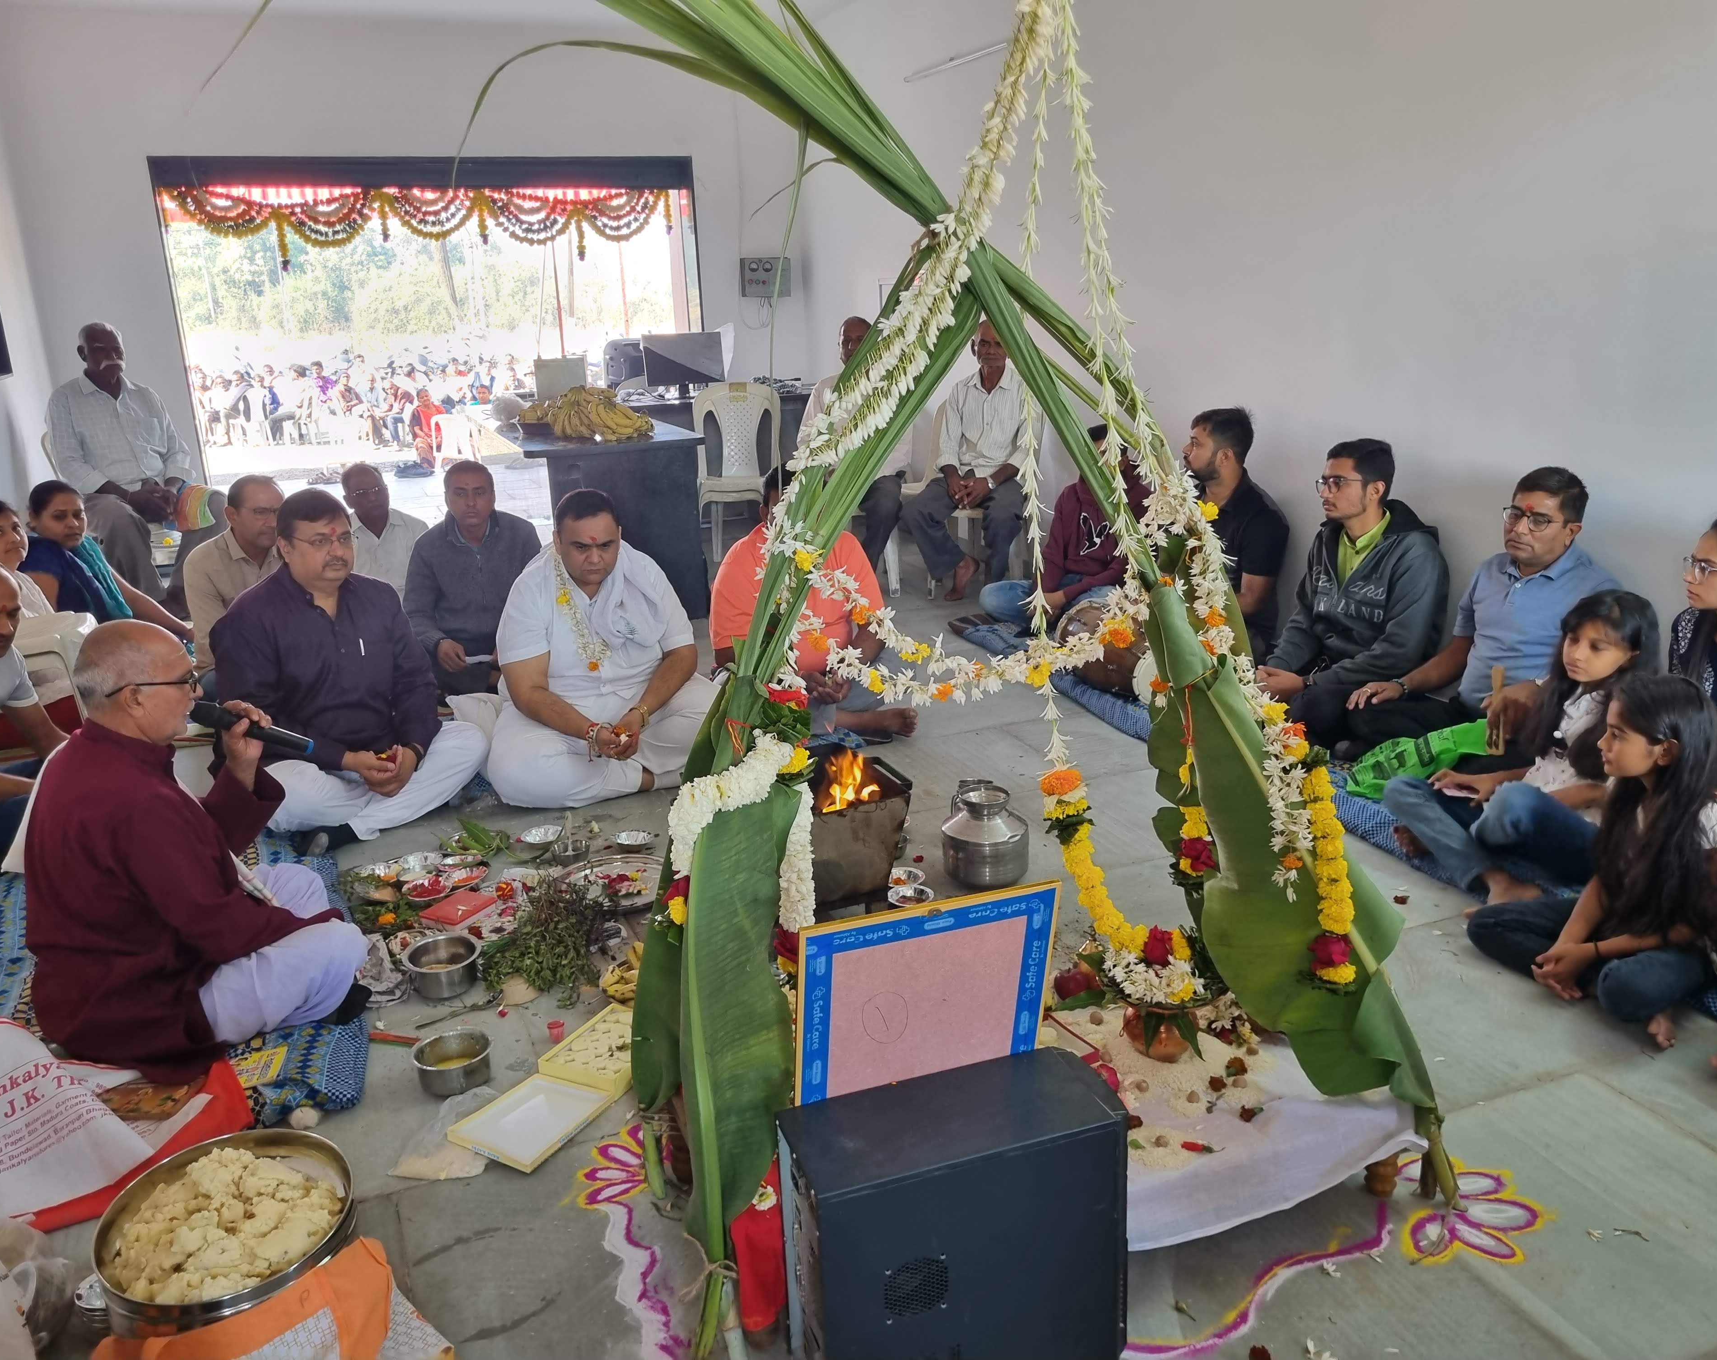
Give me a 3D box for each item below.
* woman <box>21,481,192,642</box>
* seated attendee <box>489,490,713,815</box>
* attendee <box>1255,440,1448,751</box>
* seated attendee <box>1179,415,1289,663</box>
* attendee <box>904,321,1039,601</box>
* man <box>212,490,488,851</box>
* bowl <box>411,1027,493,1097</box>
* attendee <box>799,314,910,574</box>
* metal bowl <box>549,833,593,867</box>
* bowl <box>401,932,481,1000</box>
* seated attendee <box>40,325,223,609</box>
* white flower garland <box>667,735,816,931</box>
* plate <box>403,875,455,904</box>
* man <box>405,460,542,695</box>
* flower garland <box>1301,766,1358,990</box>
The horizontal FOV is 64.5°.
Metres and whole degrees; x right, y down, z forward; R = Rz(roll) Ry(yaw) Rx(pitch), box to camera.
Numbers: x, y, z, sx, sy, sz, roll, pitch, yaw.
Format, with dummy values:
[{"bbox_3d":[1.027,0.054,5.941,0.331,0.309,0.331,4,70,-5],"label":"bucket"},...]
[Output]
[{"bbox_3d":[-2.760,-0.320,4.920,0.650,0.780,0.600,11,21,37],"label":"woman"},{"bbox_3d":[-0.735,-0.135,3.920,0.770,0.820,0.720,-8,17,-20],"label":"seated attendee"},{"bbox_3d":[1.475,-0.290,4.100,0.640,0.850,0.660,-10,18,-24],"label":"attendee"},{"bbox_3d":[1.137,-0.410,4.566,0.680,0.920,0.600,-9,18,-21],"label":"seated attendee"},{"bbox_3d":[0.566,-1.016,6.137,0.560,1.180,0.740,0,17,7],"label":"attendee"},{"bbox_3d":[-1.374,-0.055,3.725,0.720,0.900,0.620,-15,22,-37],"label":"man"},{"bbox_3d":[-0.736,0.699,2.483,0.142,0.064,0.142,-2,16,0],"label":"bowl"},{"bbox_3d":[0.030,-1.046,6.341,0.520,1.250,0.820,-5,16,-8],"label":"attendee"},{"bbox_3d":[-0.710,0.428,3.362,0.100,0.050,0.100,-2,16,0],"label":"metal bowl"},{"bbox_3d":[-0.882,0.616,2.906,0.165,0.075,0.165,-9,18,-21],"label":"bowl"},{"bbox_3d":[-3.220,-0.900,6.050,0.550,1.300,0.830,-16,21,-39],"label":"seated attendee"},{"bbox_3d":[-0.161,0.209,1.870,0.200,0.270,0.130,-4,16,-5],"label":"white flower garland"},{"bbox_3d":[-1.001,0.492,3.164,0.120,0.035,0.120,-2,16,1],"label":"plate"},{"bbox_3d":[-1.229,-0.262,4.424,0.620,0.870,0.600,-8,18,-19],"label":"man"},{"bbox_3d":[0.678,0.282,1.960,0.080,0.340,0.080,-2,16,0],"label":"flower garland"}]

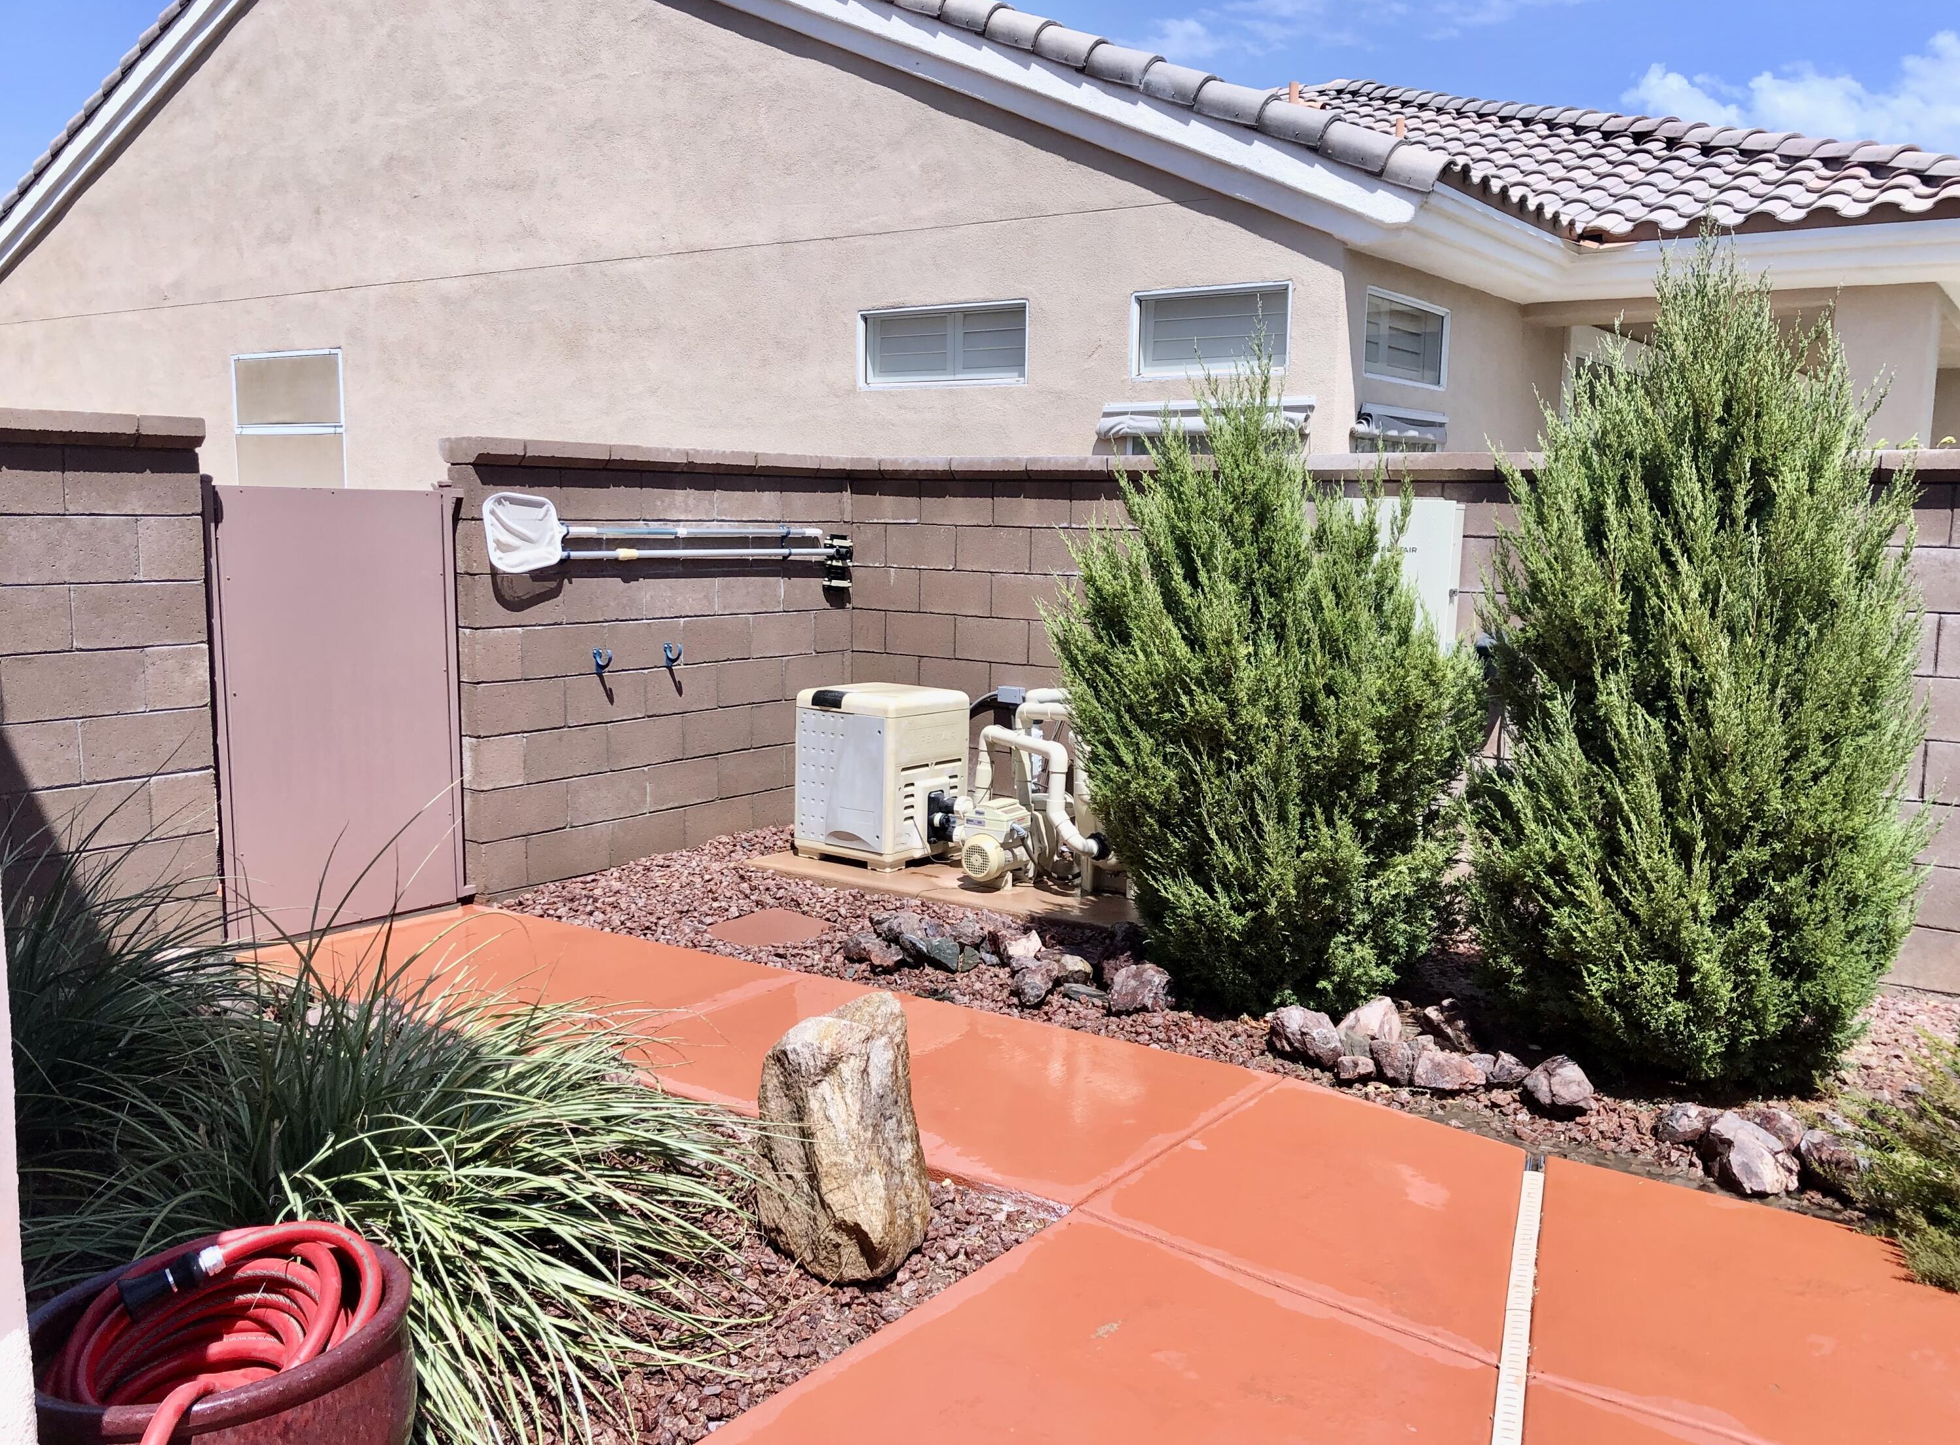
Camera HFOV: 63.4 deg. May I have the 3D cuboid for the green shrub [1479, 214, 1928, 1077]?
[{"bbox_3d":[2.138,-0.273,4.720,1.343,2.365,1.320,4,8,24],"label":"green shrub"}]

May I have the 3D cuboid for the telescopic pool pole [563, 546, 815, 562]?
[{"bbox_3d":[-1.180,-0.707,6.675,0.040,0.040,1.416,7,9,37],"label":"telescopic pool pole"}]

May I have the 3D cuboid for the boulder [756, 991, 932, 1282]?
[{"bbox_3d":[-0.287,0.842,3.360,0.364,0.534,0.290,0,8,-5],"label":"boulder"}]

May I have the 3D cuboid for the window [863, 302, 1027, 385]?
[{"bbox_3d":[-0.215,-2.233,9.431,1.220,0.475,0.100,6,9,34],"label":"window"}]

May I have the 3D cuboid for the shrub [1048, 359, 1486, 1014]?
[{"bbox_3d":[0.956,-0.193,5.280,1.437,2.019,1.350,2,8,10],"label":"shrub"}]

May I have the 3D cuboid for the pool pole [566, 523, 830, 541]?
[{"bbox_3d":[-1.154,-0.805,6.694,0.045,0.045,1.477,7,9,37],"label":"pool pole"}]

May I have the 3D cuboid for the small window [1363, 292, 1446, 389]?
[{"bbox_3d":[2.338,-2.095,8.729,0.100,0.465,1.270,6,9,34],"label":"small window"}]

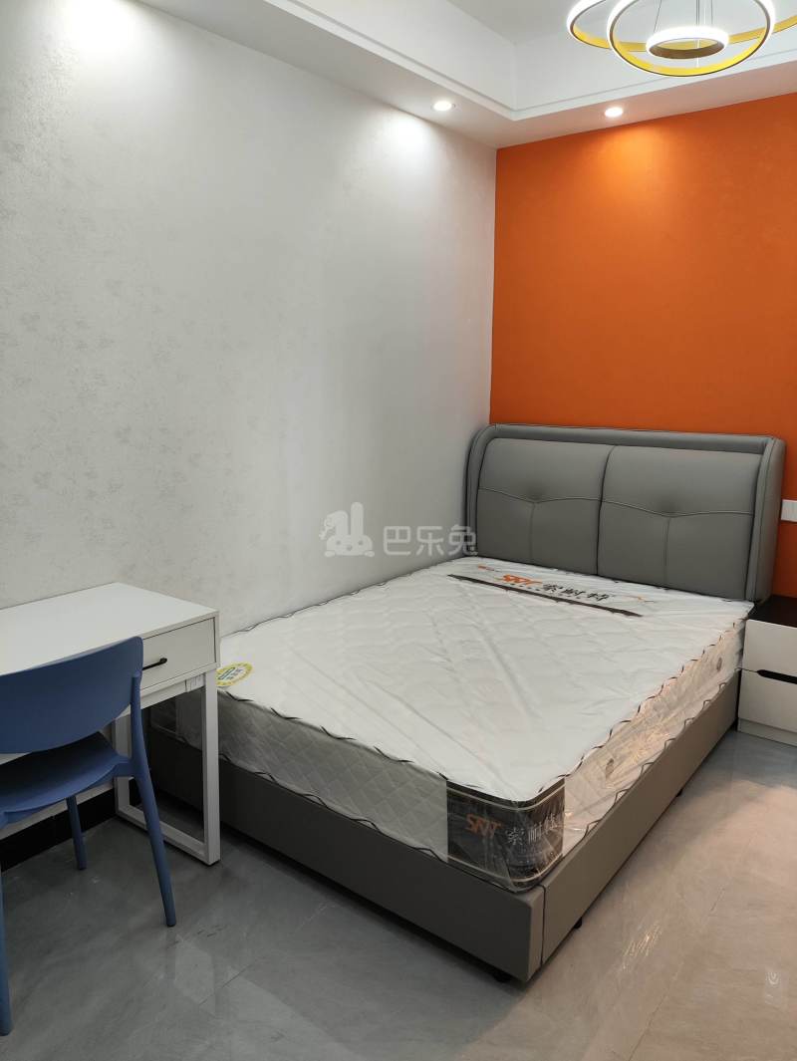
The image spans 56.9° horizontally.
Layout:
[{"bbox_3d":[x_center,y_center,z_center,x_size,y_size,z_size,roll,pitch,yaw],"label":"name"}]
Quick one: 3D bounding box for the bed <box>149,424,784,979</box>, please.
[{"bbox_3d":[0.431,0.270,2.957,1.500,1.165,2.330,8,13,37],"label":"bed"}]

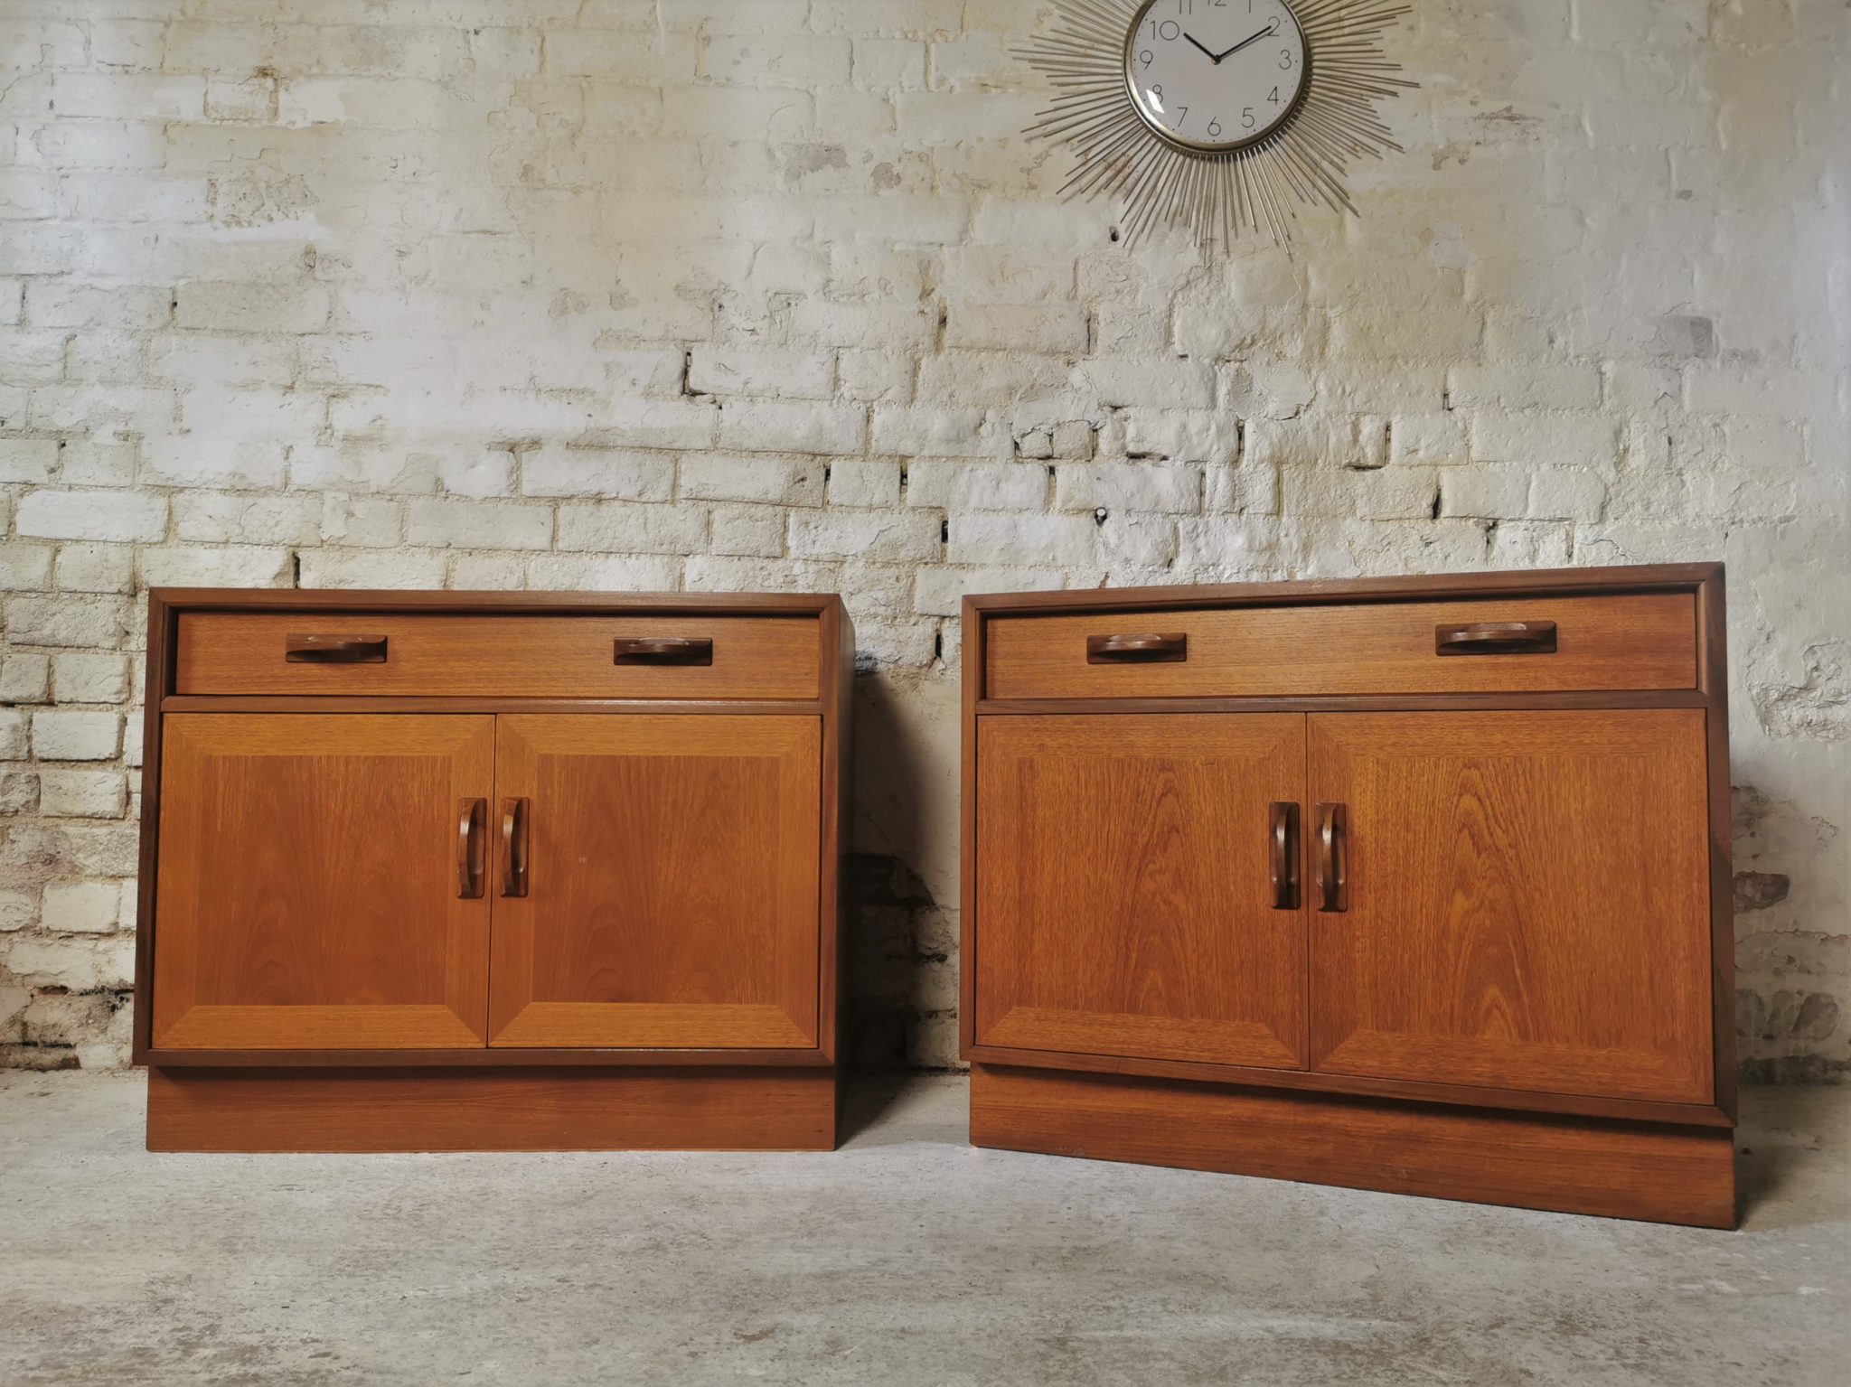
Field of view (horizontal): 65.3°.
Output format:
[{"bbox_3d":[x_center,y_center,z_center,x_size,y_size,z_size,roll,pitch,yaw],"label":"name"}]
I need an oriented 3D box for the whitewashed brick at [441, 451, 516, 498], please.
[{"bbox_3d":[-0.682,-0.328,2.261,0.113,0.072,0.150,1,-4,-2],"label":"whitewashed brick"}]

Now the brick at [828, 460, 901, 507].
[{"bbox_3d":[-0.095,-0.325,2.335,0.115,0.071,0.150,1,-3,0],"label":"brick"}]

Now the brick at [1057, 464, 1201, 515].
[{"bbox_3d":[0.318,-0.317,2.312,0.225,0.078,0.105,1,-3,0],"label":"brick"}]

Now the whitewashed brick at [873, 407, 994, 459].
[{"bbox_3d":[0.013,-0.399,2.275,0.183,0.077,0.100,0,-3,1],"label":"whitewashed brick"}]

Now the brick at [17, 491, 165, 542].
[{"bbox_3d":[-1.253,-0.263,2.215,0.219,0.074,0.110,1,-4,-2],"label":"brick"}]

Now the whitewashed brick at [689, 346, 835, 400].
[{"bbox_3d":[-0.252,-0.493,2.283,0.222,0.080,0.100,0,-3,1],"label":"whitewashed brick"}]

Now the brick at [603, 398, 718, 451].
[{"bbox_3d":[-0.408,-0.408,2.257,0.176,0.079,0.110,1,-4,-2],"label":"brick"}]

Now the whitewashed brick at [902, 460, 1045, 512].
[{"bbox_3d":[0.076,-0.316,2.270,0.216,0.077,0.110,1,-4,-2],"label":"whitewashed brick"}]

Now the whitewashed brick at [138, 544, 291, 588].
[{"bbox_3d":[-1.095,-0.189,2.275,0.228,0.073,0.100,0,-3,1],"label":"whitewashed brick"}]

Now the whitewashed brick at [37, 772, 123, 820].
[{"bbox_3d":[-1.291,0.160,2.258,0.131,0.071,0.100,0,-3,1],"label":"whitewashed brick"}]

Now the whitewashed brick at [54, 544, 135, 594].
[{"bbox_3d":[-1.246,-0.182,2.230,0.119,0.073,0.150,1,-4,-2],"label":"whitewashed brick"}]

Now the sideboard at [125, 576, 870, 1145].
[{"bbox_3d":[-0.524,0.226,1.960,0.830,0.678,0.469,0,-3,-1],"label":"sideboard"}]

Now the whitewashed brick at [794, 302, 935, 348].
[{"bbox_3d":[-0.099,-0.577,2.325,0.227,0.072,0.105,1,-3,0],"label":"whitewashed brick"}]

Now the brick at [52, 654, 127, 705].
[{"bbox_3d":[-1.300,-0.018,2.320,0.120,0.076,0.150,1,-3,0],"label":"brick"}]

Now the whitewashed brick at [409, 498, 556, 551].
[{"bbox_3d":[-0.687,-0.258,2.275,0.219,0.077,0.100,0,-3,1],"label":"whitewashed brick"}]

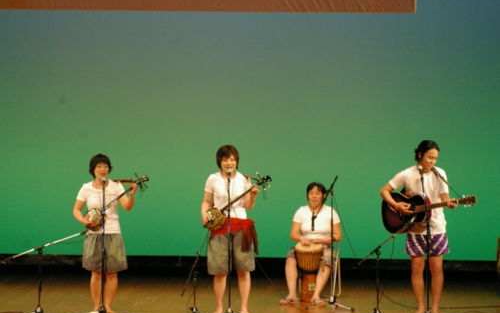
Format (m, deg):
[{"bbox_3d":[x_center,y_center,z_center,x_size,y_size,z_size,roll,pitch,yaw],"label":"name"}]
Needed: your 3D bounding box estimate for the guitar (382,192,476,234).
[{"bbox_3d":[1.660,0.472,19.100,1.020,0.390,0.120,-9,-12,29],"label":"guitar"}]

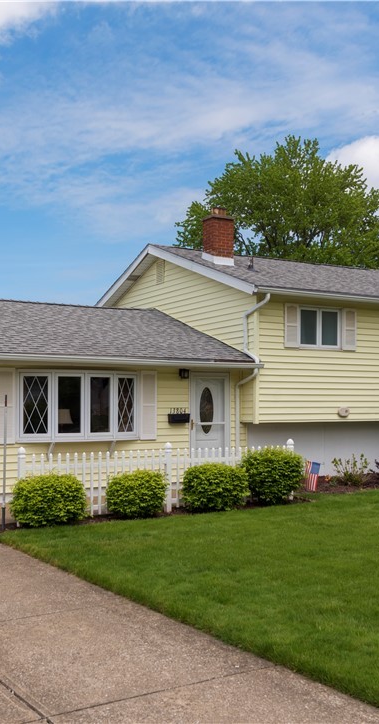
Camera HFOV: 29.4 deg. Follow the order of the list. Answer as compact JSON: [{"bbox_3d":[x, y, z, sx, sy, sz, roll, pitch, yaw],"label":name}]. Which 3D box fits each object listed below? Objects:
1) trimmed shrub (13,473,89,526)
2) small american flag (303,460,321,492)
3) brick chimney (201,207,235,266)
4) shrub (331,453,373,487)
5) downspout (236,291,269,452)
[{"bbox_3d":[-2.129,2.100,11.000,1.140,0.820,1.100,0,-3,0],"label":"trimmed shrub"},{"bbox_3d":[2.508,2.334,14.750,0.350,0.640,0.120,2,-4,-33],"label":"small american flag"},{"bbox_3d":[0.683,-2.946,17.050,0.600,1.380,0.550,2,-4,-33],"label":"brick chimney"},{"bbox_3d":[3.537,2.320,15.700,0.900,0.720,0.850,0,-3,0],"label":"shrub"},{"bbox_3d":[1.350,0.370,15.370,0.300,3.600,0.900,2,-4,-33],"label":"downspout"}]

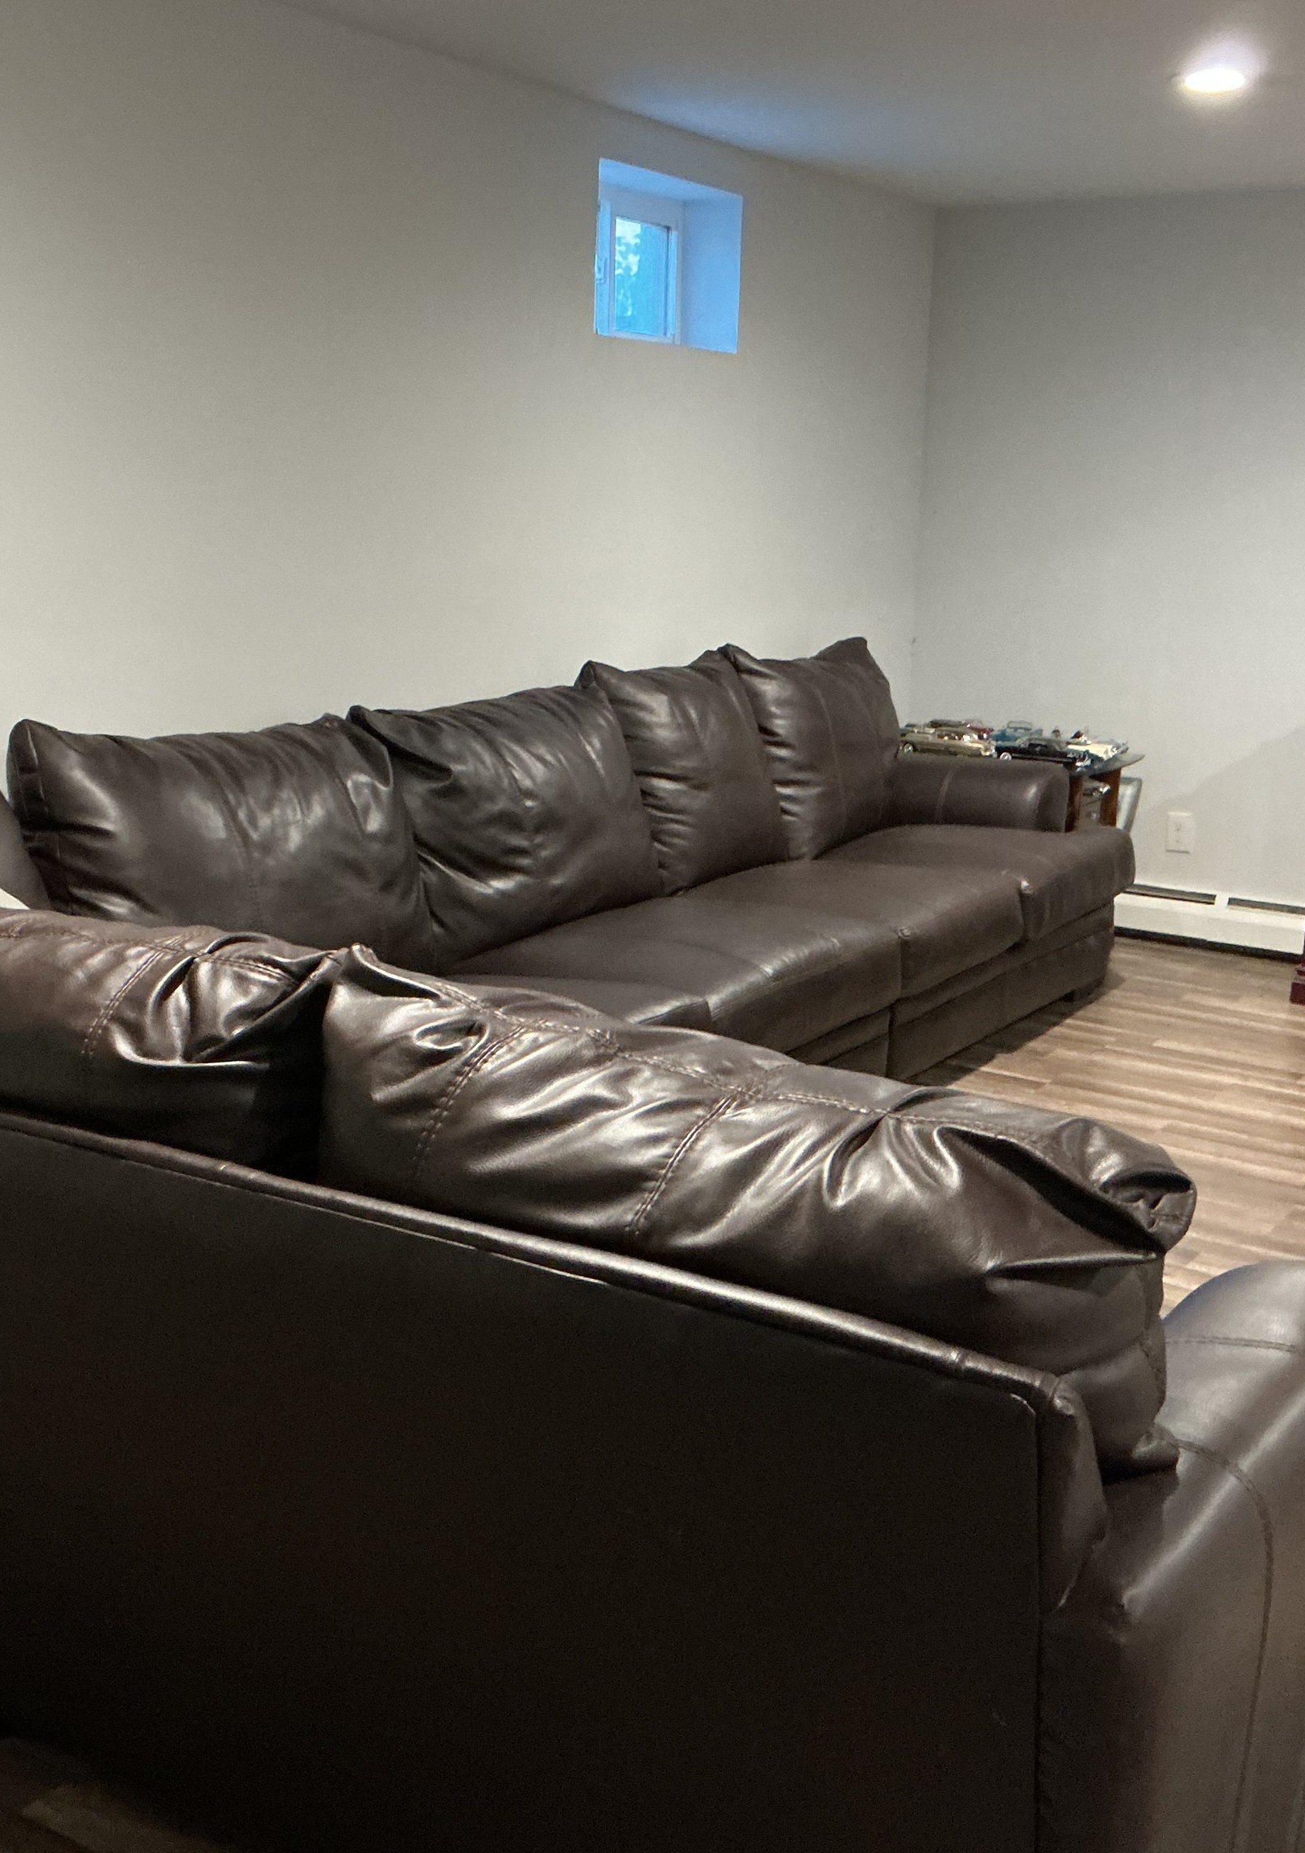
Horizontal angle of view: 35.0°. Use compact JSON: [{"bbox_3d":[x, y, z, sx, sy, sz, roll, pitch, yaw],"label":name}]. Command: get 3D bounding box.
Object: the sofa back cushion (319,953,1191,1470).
[{"bbox_3d":[0.081,0.304,1.941,0.844,0.493,0.300,9,14,30],"label":"sofa back cushion"}]

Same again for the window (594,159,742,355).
[{"bbox_3d":[-0.018,-1.737,5.421,0.173,0.410,0.731,9,14,30],"label":"window"}]

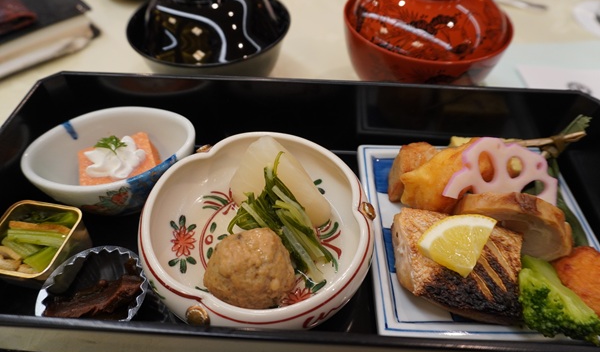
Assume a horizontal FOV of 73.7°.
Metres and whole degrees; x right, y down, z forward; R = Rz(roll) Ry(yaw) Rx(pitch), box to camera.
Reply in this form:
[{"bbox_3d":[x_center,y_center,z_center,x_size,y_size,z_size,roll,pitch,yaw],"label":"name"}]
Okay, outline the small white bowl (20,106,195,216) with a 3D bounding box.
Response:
[{"bbox_3d":[-0.112,-0.005,0.253,0.097,0.043,0.070,-9,49,-9],"label":"small white bowl"}]

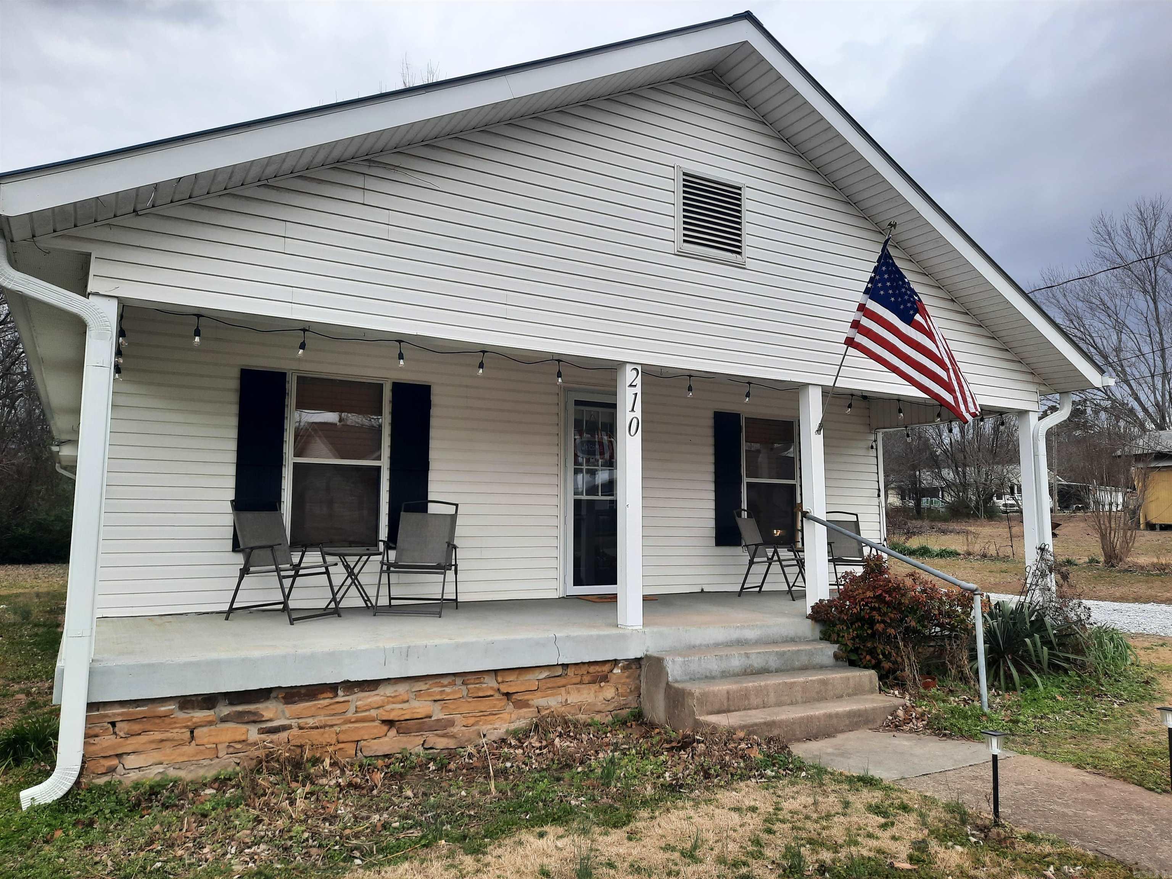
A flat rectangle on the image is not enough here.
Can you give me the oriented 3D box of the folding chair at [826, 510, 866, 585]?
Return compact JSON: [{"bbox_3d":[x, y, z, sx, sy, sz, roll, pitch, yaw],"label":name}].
[{"bbox_3d":[2.913,1.241,9.342,0.570,0.910,0.660,1,-6,-6],"label":"folding chair"}]

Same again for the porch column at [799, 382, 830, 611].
[{"bbox_3d":[1.943,0.510,7.229,0.140,1.955,0.135,4,-7,-30],"label":"porch column"}]

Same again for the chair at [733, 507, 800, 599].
[{"bbox_3d":[1.960,1.183,8.854,0.660,0.910,0.570,-4,-8,33],"label":"chair"}]

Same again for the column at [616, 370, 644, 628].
[{"bbox_3d":[0.327,0.414,6.329,0.130,1.960,0.130,4,-7,-30],"label":"column"}]

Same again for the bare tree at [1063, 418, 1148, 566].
[{"bbox_3d":[12.607,1.264,20.500,1.900,3.500,1.900,4,-7,-30],"label":"bare tree"}]

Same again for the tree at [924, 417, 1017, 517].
[{"bbox_3d":[28.802,1.423,63.499,7.000,9.000,7.000,-3,-7,24],"label":"tree"}]

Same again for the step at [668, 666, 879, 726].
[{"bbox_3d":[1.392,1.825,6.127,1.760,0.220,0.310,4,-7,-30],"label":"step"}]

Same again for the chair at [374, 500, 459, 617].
[{"bbox_3d":[-1.379,0.970,7.024,0.570,0.910,0.660,0,-6,4],"label":"chair"}]

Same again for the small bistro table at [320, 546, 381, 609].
[{"bbox_3d":[-1.932,1.167,6.953,0.500,0.490,0.480,4,-7,-30],"label":"small bistro table"}]

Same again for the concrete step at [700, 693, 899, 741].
[{"bbox_3d":[1.478,1.886,5.659,1.630,0.165,0.281,4,-7,-30],"label":"concrete step"}]

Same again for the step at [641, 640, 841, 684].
[{"bbox_3d":[1.169,1.627,6.251,1.620,0.151,0.350,4,-7,-30],"label":"step"}]

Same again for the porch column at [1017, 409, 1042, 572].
[{"bbox_3d":[4.651,0.688,8.804,0.145,1.960,0.135,4,-7,-30],"label":"porch column"}]

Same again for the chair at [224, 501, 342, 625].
[{"bbox_3d":[-2.310,0.910,6.508,0.660,0.910,0.570,-3,-7,23],"label":"chair"}]

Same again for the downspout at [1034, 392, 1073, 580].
[{"bbox_3d":[4.948,0.792,8.825,0.670,2.630,0.110,4,-7,-30],"label":"downspout"}]

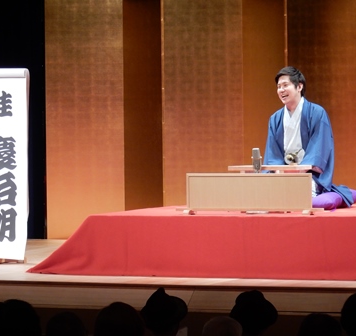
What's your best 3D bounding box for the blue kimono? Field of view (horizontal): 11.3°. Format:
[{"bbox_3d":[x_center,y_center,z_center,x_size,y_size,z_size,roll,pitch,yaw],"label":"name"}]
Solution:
[{"bbox_3d":[0.837,-0.099,11.900,0.570,0.720,0.700,0,1,26],"label":"blue kimono"}]

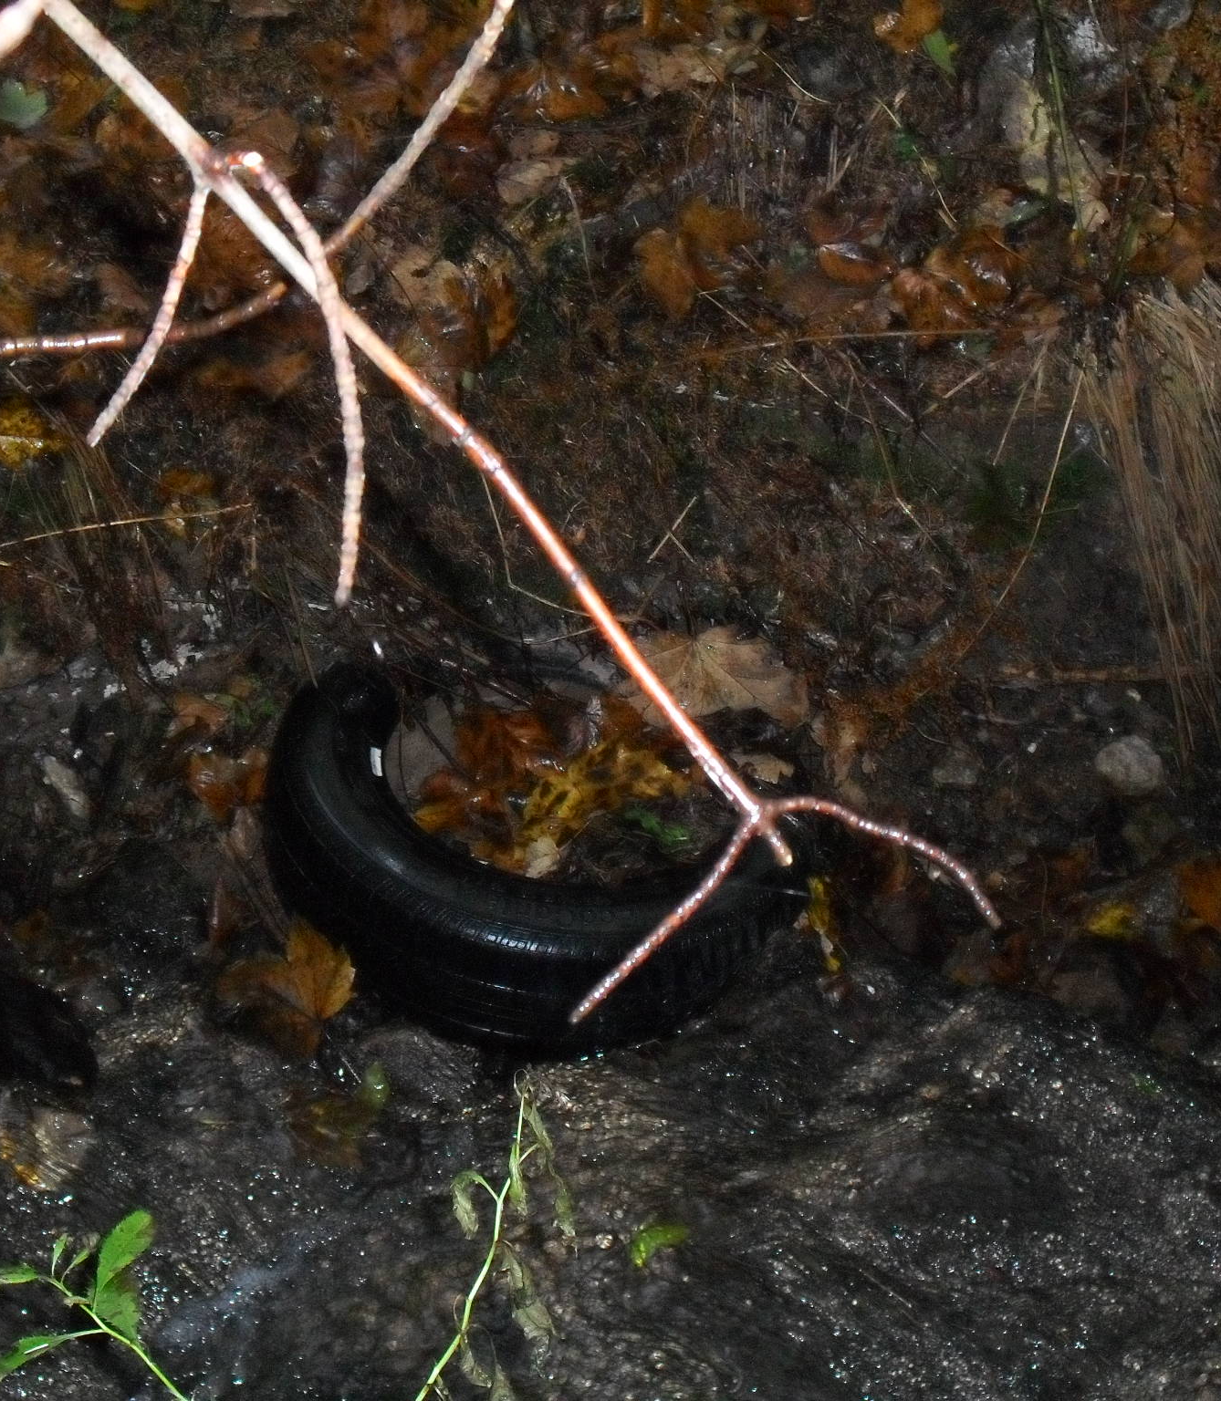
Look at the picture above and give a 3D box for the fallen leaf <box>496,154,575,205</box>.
[{"bbox_3d":[-0.093,-0.647,3.820,0.097,0.025,0.072,0,60,0],"label":"fallen leaf"}]

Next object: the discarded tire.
[{"bbox_3d":[-0.064,0.128,3.320,0.600,0.175,0.600,9,37,0],"label":"discarded tire"}]

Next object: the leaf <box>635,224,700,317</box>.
[{"bbox_3d":[0.068,-0.520,3.740,0.075,0.025,0.120,-16,61,-11],"label":"leaf"}]

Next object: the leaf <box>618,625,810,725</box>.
[{"bbox_3d":[0.120,-0.028,3.540,0.215,0.030,0.145,0,57,0],"label":"leaf"}]

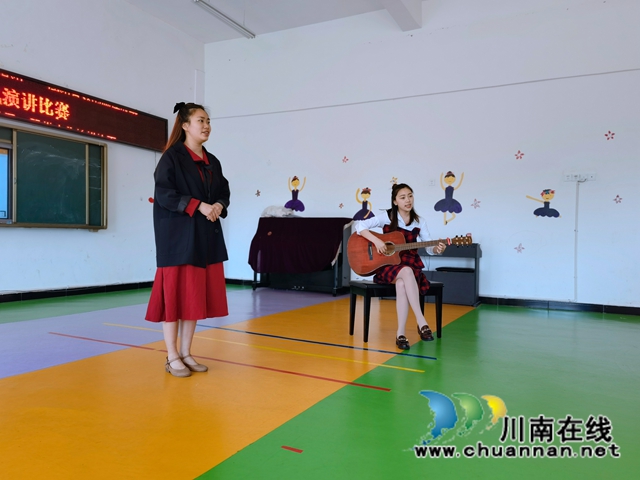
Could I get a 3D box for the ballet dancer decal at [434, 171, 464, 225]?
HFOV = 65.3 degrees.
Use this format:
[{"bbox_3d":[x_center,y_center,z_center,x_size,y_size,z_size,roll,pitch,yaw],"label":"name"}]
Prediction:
[{"bbox_3d":[1.824,-0.589,7.043,0.421,0.769,0.020,1,0,27],"label":"ballet dancer decal"}]

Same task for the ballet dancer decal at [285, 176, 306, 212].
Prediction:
[{"bbox_3d":[-0.405,-0.748,8.204,0.418,0.608,0.020,1,0,27],"label":"ballet dancer decal"}]

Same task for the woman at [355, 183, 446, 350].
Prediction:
[{"bbox_3d":[0.672,0.170,4.126,0.656,1.323,0.599,1,0,-20],"label":"woman"}]

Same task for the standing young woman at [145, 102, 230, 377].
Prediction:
[{"bbox_3d":[-0.801,-0.012,3.082,0.370,1.631,0.460,1,0,43],"label":"standing young woman"}]

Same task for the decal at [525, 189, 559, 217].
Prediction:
[{"bbox_3d":[2.902,-0.471,6.482,0.422,0.383,0.020,1,0,27],"label":"decal"}]

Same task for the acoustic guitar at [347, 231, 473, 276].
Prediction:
[{"bbox_3d":[0.732,0.073,4.060,1.020,0.390,0.120,-8,-13,1],"label":"acoustic guitar"}]

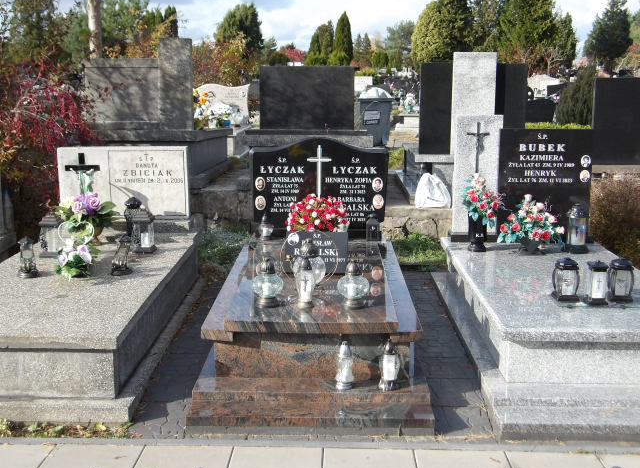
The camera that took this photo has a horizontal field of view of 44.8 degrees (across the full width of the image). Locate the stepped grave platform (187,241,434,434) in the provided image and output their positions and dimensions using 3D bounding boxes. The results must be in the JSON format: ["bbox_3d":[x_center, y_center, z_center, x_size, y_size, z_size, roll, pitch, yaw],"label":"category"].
[{"bbox_3d":[-0.021,0.408,4.361,1.036,0.416,2.345,0,11,1],"label":"stepped grave platform"}]

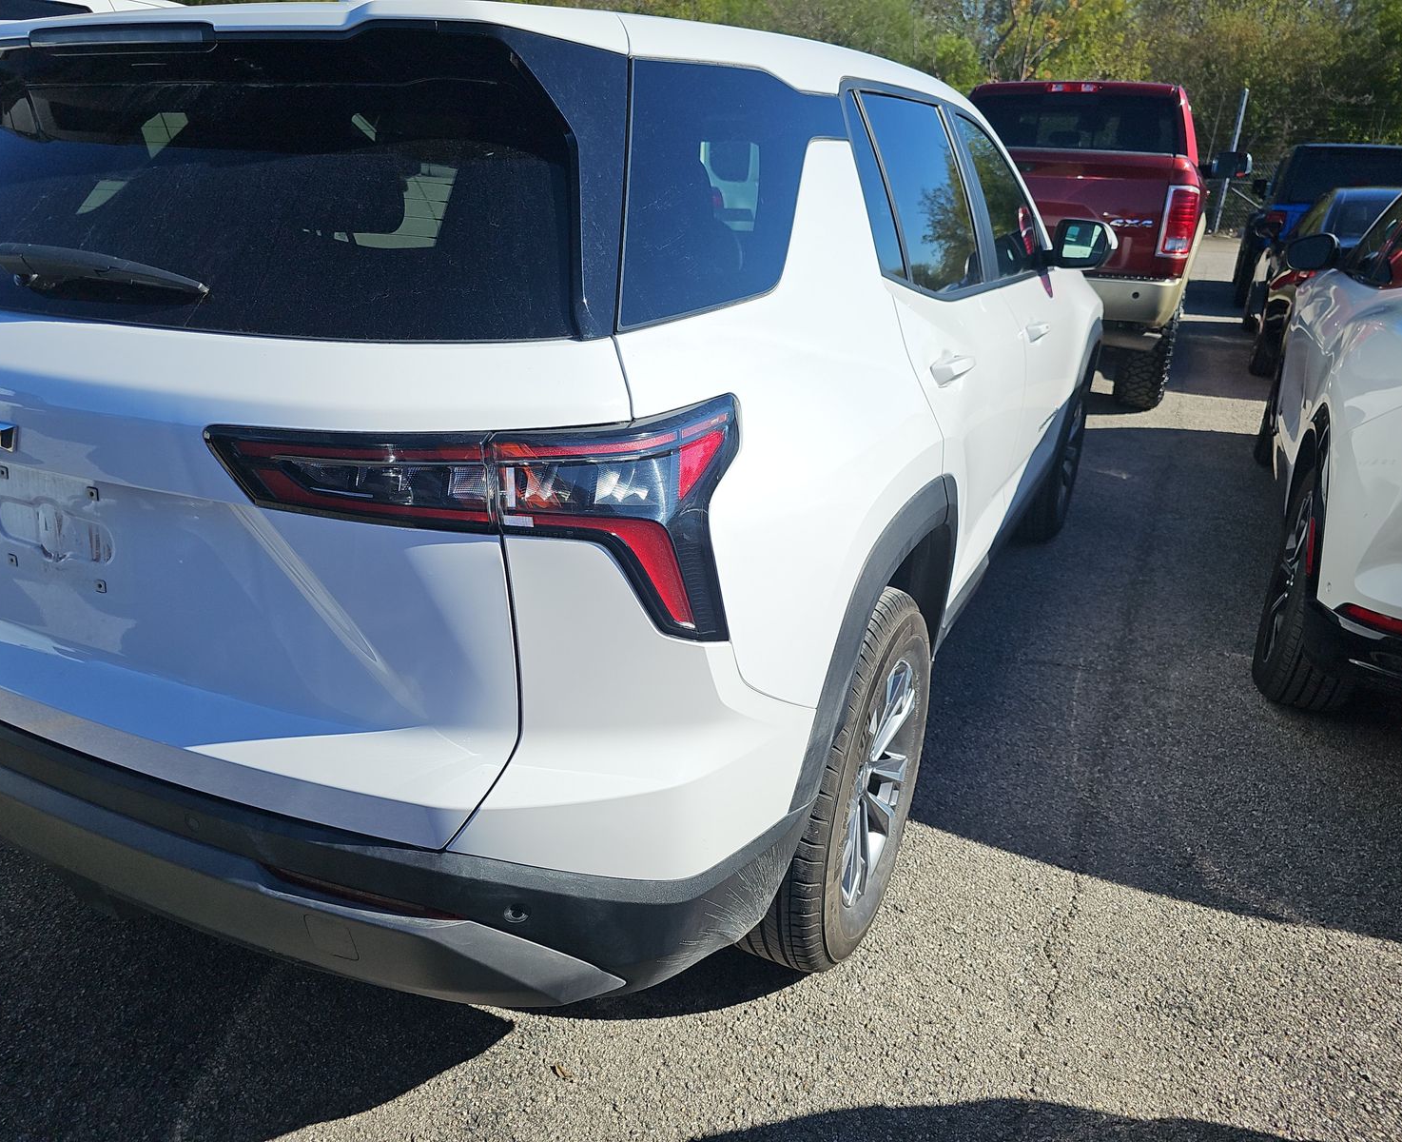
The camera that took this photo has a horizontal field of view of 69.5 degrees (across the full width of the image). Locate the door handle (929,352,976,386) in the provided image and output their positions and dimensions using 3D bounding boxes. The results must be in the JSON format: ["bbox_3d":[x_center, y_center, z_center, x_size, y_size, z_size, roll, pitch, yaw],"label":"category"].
[{"bbox_3d":[0.450,-0.353,1.781,0.050,0.045,0.240,11,23,24],"label":"door handle"}]

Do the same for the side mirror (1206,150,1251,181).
[{"bbox_3d":[4.427,-3.404,8.484,0.370,0.230,0.170,11,23,24],"label":"side mirror"}]

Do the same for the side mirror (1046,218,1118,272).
[{"bbox_3d":[1.225,-1.049,3.254,0.220,0.155,0.130,11,23,24],"label":"side mirror"}]

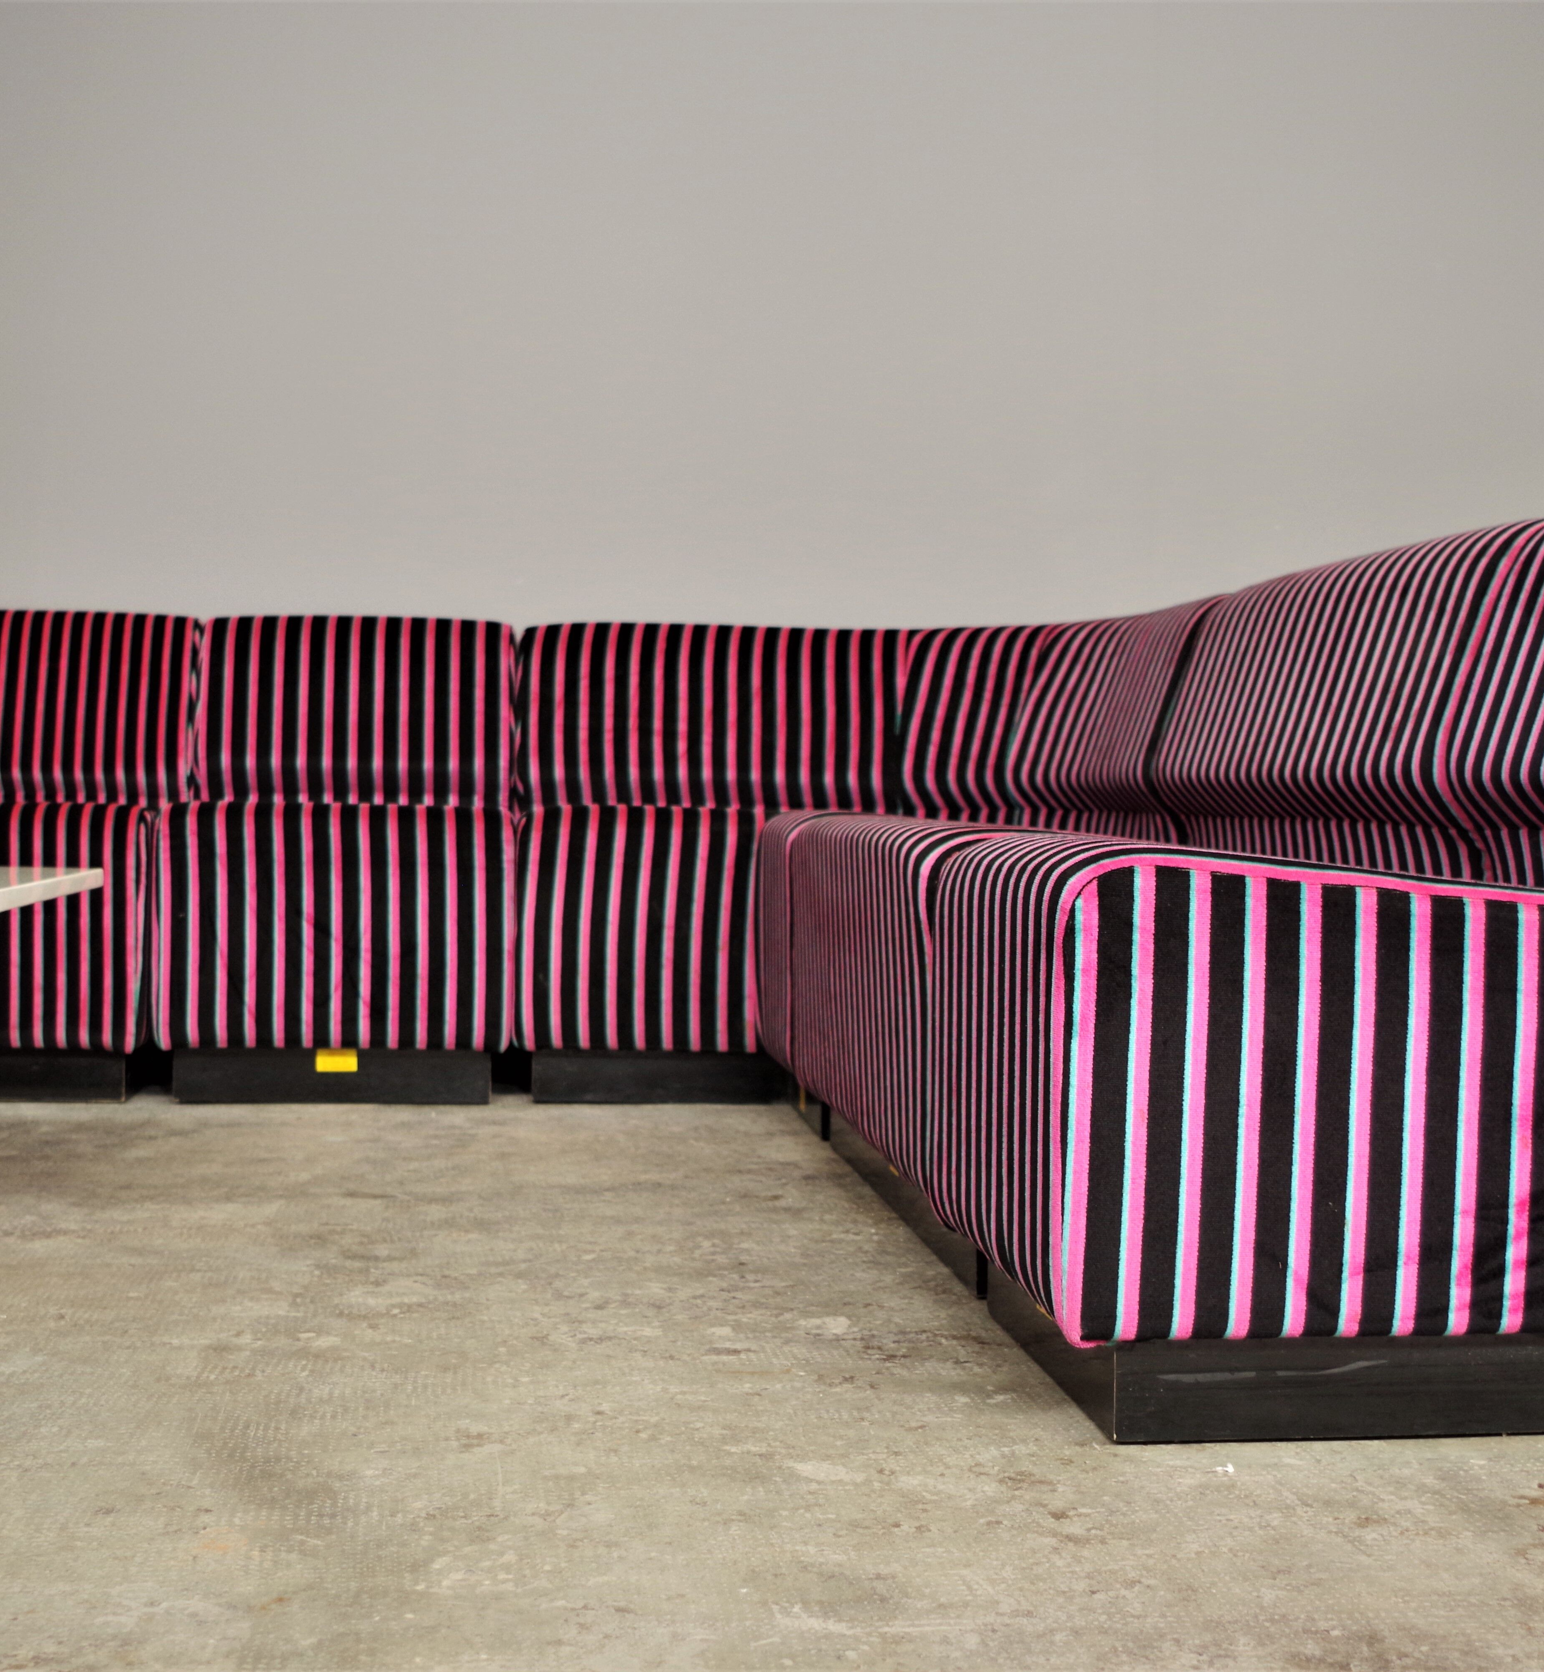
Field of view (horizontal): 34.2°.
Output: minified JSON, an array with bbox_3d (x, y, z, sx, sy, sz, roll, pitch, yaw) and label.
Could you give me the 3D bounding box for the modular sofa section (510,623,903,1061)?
[{"bbox_3d":[-0.075,-0.011,4.339,0.735,0.743,0.724,0,1,-7],"label":"modular sofa section"}]

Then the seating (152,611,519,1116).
[{"bbox_3d":[-0.719,-0.016,4.261,0.562,0.743,0.724,0,1,-7],"label":"seating"}]

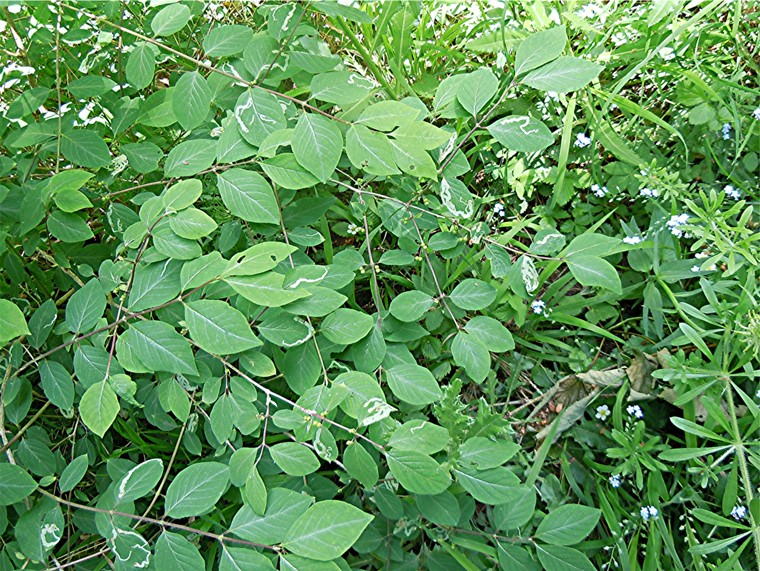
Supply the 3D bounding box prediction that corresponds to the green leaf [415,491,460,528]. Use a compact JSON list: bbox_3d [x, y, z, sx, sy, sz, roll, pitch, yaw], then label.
[{"bbox_3d":[0.053,0.197,0.590,0.032,0.010,0.044,-39,71,-16],"label":"green leaf"}]

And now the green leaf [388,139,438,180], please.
[{"bbox_3d":[0.033,-0.125,0.662,0.067,0.011,0.043,42,58,10],"label":"green leaf"}]

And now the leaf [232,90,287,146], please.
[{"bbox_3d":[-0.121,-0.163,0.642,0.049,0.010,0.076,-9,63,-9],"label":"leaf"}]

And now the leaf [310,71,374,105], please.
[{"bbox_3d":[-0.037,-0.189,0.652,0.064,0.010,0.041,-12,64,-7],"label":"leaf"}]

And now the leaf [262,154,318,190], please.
[{"bbox_3d":[-0.091,-0.115,0.672,0.070,0.011,0.043,20,57,14],"label":"leaf"}]

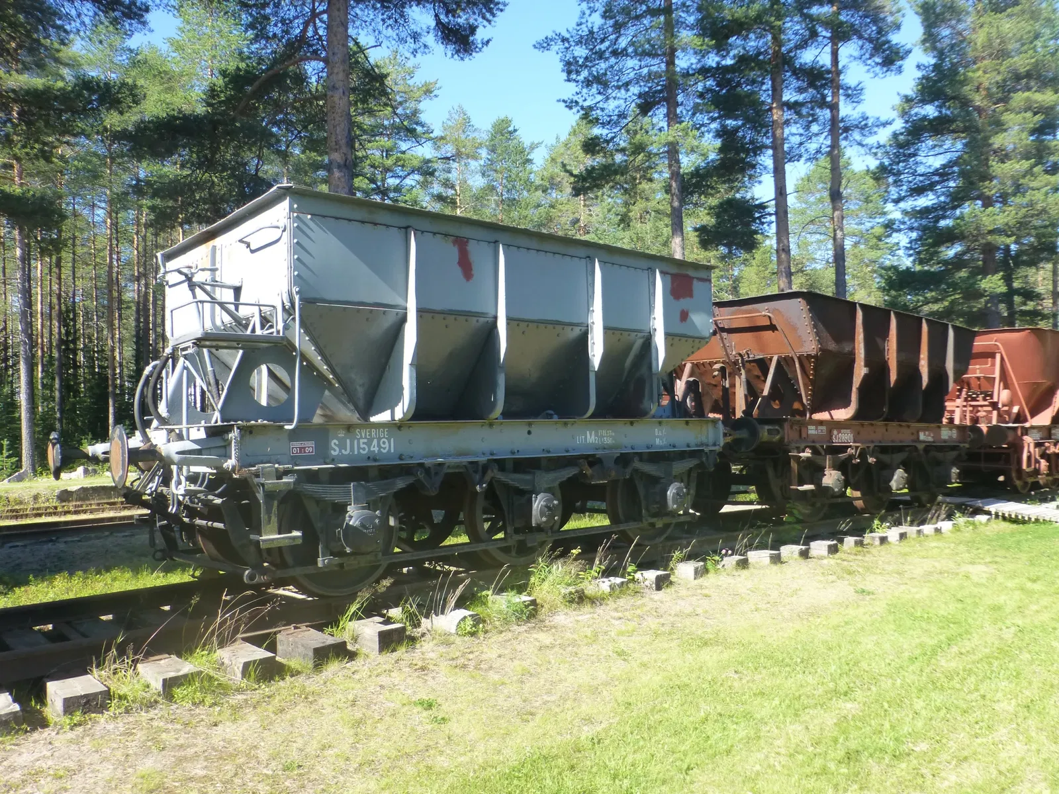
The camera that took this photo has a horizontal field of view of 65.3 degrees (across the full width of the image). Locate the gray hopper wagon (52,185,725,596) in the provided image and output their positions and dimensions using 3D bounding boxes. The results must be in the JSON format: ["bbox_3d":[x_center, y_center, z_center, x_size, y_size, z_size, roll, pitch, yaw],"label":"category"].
[{"bbox_3d":[-0.637,0.115,7.915,6.633,2.847,2.585,1,-4,-42],"label":"gray hopper wagon"}]

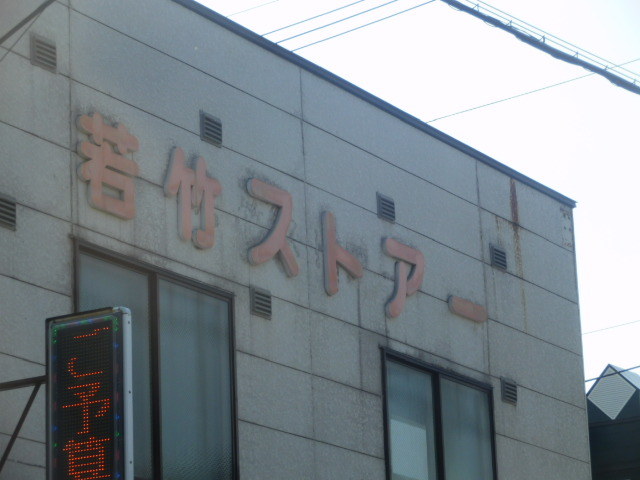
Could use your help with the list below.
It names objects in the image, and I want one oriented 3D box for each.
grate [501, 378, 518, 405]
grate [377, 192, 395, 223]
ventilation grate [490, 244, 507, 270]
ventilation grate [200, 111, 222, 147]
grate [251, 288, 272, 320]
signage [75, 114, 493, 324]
[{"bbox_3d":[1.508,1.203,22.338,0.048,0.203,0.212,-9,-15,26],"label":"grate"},{"bbox_3d":[0.493,-0.234,20.761,0.048,0.203,0.212,-9,-15,26],"label":"grate"},{"bbox_3d":[1.432,0.141,22.528,0.048,0.203,0.212,-9,-15,26],"label":"ventilation grate"},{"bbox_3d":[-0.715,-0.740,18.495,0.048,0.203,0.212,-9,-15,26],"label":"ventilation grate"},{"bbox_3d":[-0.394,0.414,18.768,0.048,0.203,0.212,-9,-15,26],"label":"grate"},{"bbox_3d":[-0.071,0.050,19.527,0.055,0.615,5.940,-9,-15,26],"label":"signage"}]

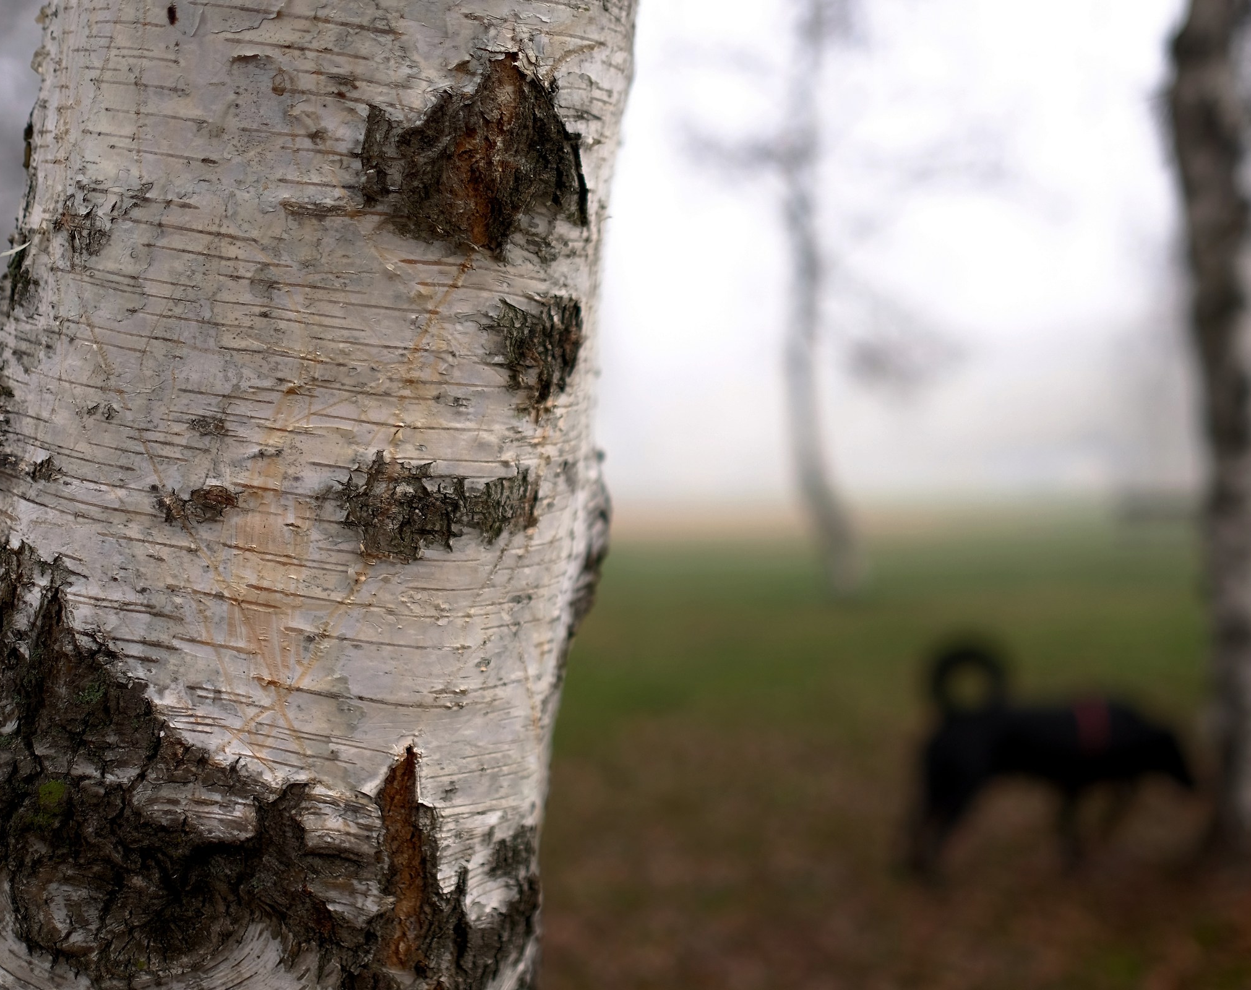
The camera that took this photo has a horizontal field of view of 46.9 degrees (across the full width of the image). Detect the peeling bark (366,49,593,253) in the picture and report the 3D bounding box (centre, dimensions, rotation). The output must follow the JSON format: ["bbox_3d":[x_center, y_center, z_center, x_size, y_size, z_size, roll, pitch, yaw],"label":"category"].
[{"bbox_3d":[-0.060,-0.140,0.600,0.103,0.080,0.026,6,0,-37],"label":"peeling bark"}]

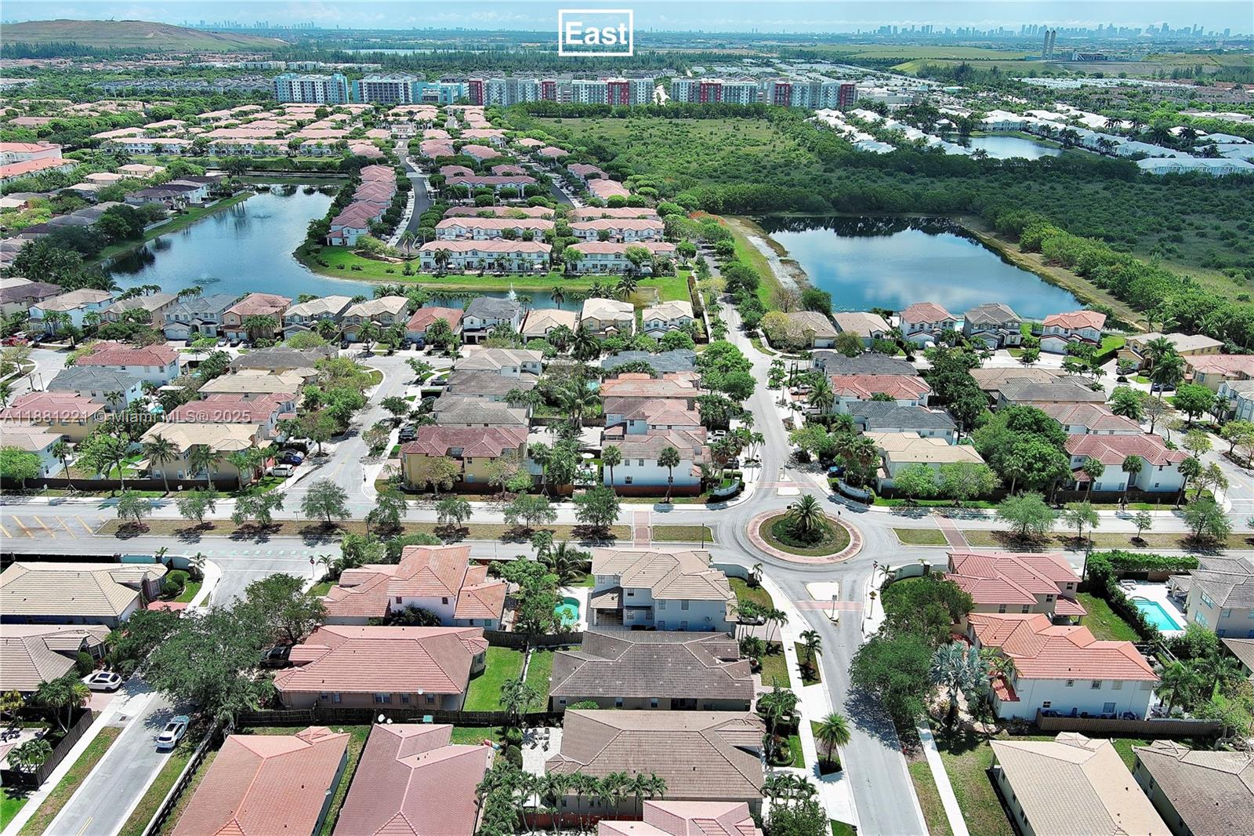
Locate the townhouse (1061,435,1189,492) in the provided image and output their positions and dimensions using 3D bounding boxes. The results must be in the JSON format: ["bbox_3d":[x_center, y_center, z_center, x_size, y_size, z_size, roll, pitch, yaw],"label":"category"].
[{"bbox_3d":[88.243,7.144,180.860,20.200,7.700,14.400,0,21,0],"label":"townhouse"}]

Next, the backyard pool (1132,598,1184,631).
[{"bbox_3d":[72.062,27.214,138.417,3.800,1.230,8.670,1,21,0],"label":"backyard pool"}]

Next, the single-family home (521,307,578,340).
[{"bbox_3d":[-19.790,-24.791,264.182,13.100,5.500,21.500,1,21,1],"label":"single-family home"}]

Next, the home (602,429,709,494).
[{"bbox_3d":[5.330,6.460,179.810,19.480,7.970,13.930,1,21,0],"label":"home"}]

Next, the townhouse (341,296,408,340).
[{"bbox_3d":[-65.540,-26.790,264.210,13.120,7.870,21.500,1,21,0],"label":"townhouse"}]

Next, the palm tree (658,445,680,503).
[{"bbox_3d":[7.100,9.650,169.190,3.500,9.700,3.500,1,21,0],"label":"palm tree"}]

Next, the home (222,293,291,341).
[{"bbox_3d":[-95.528,-27.156,262.115,13.330,8.330,23.810,0,21,-2],"label":"home"}]

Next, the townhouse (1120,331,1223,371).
[{"bbox_3d":[130.900,-16.550,242.930,21.000,7.870,13.430,-9,23,-24],"label":"townhouse"}]

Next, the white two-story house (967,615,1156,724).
[{"bbox_3d":[51.172,28.874,120.953,19.180,7.890,13.680,1,21,0],"label":"white two-story house"}]

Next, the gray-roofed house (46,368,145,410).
[{"bbox_3d":[-105.500,-5.840,200.410,18.630,7.750,12.590,0,21,0],"label":"gray-roofed house"}]

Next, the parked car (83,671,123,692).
[{"bbox_3d":[-63.423,31.847,122.292,4.750,1.430,1.880,1,21,1],"label":"parked car"}]

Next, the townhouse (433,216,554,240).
[{"bbox_3d":[-46.220,-65.430,354.910,41.590,8.260,16.110,2,21,4],"label":"townhouse"}]

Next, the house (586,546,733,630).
[{"bbox_3d":[4.670,21.830,130.880,18.430,7.910,12.790,0,21,0],"label":"house"}]

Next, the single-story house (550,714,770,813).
[{"bbox_3d":[3.296,35.742,108.033,23.200,5.500,13.800,0,21,0],"label":"single-story house"}]

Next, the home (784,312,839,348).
[{"bbox_3d":[44.840,-22.730,250.540,12.290,5.240,20.140,0,21,0],"label":"home"}]

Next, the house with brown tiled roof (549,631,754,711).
[{"bbox_3d":[2.773,29.504,121.639,23.400,5.500,13.400,1,21,1],"label":"house with brown tiled roof"}]

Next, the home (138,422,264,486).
[{"bbox_3d":[-76.449,5.456,181.606,20.800,7.700,14.000,0,21,0],"label":"home"}]

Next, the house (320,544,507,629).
[{"bbox_3d":[-27.829,22.359,136.164,23.420,7.770,13.680,1,21,0],"label":"house"}]

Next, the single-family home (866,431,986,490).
[{"bbox_3d":[52.020,6.940,179.810,18.980,7.970,13.930,1,21,0],"label":"single-family home"}]

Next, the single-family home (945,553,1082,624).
[{"bbox_3d":[51.717,23.173,135.739,18.190,7.890,13.310,1,21,0],"label":"single-family home"}]

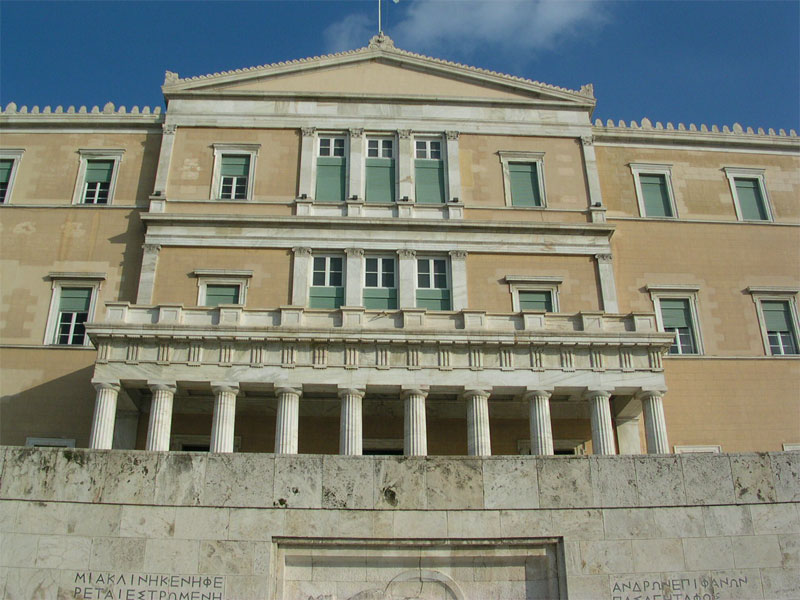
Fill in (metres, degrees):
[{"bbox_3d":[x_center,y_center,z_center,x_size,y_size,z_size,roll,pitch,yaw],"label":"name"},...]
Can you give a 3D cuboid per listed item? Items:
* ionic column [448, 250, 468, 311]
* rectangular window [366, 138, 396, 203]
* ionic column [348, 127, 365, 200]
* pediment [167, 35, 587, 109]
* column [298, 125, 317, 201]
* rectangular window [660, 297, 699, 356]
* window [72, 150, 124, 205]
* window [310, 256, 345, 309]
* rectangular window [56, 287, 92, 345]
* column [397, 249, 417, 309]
[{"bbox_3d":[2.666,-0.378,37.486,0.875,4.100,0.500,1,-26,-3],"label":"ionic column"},{"bbox_3d":[-0.916,-6.241,41.591,1.479,3.732,0.300,1,-27,-3],"label":"rectangular window"},{"bbox_3d":[-2.067,-6.396,40.455,0.680,4.000,0.500,1,-26,-3],"label":"ionic column"},{"bbox_3d":[-0.939,-11.358,42.615,21.327,4.068,1.200,1,-26,-3],"label":"pediment"},{"bbox_3d":[-4.440,-6.479,41.268,0.740,4.296,0.500,1,-27,-3],"label":"column"},{"bbox_3d":[12.446,1.209,38.147,1.425,2.805,0.300,1,-26,-3],"label":"rectangular window"},{"bbox_3d":[-13.991,-5.708,39.840,2.278,3.043,0.400,1,-26,-3],"label":"window"},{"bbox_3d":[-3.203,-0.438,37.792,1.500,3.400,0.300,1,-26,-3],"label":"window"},{"bbox_3d":[-14.051,0.725,36.762,1.411,2.805,0.300,1,-26,-3],"label":"rectangular window"},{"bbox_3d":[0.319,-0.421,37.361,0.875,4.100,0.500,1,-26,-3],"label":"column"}]

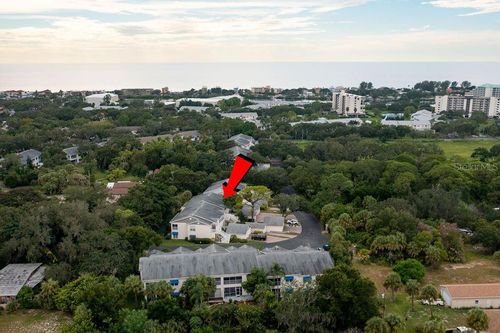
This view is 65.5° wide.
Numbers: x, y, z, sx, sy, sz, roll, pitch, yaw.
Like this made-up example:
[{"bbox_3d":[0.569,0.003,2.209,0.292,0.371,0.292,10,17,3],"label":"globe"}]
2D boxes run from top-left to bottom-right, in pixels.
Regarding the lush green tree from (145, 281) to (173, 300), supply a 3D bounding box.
[{"bbox_3d":[-20.520,28.960,87.350,6.000,6.700,5.000,0,15,0],"label":"lush green tree"}]

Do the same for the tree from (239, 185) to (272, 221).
[{"bbox_3d":[1.910,13.170,134.900,11.700,12.200,11.000,0,15,0],"label":"tree"}]

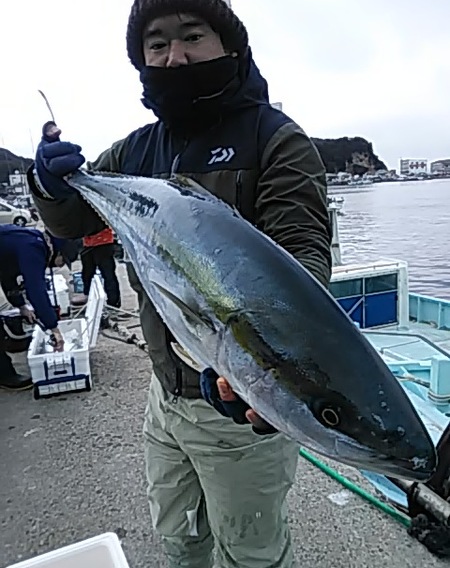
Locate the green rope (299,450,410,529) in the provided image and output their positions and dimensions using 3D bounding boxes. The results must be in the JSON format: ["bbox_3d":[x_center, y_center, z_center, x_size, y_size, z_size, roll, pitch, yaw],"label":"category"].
[{"bbox_3d":[0.534,0.867,2.114,0.030,0.030,0.660,-10,13,-29],"label":"green rope"}]

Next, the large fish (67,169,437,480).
[{"bbox_3d":[-0.030,-0.030,0.740,0.800,0.220,0.140,38,21,22],"label":"large fish"}]

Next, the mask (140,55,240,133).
[{"bbox_3d":[-0.066,-0.365,0.930,0.175,0.145,0.150,-8,14,8],"label":"mask"}]

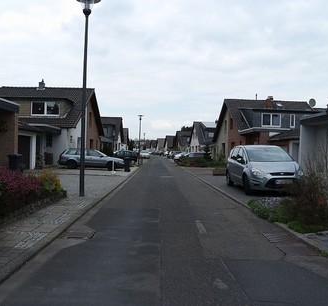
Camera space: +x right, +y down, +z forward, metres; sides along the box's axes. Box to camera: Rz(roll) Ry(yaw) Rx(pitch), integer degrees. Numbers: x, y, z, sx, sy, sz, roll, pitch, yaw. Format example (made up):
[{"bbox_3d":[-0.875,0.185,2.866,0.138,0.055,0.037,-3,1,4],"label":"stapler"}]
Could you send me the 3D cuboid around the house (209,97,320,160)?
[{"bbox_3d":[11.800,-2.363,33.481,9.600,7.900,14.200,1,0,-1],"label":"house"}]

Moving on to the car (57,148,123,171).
[{"bbox_3d":[-5.089,0.430,21.789,4.580,1.440,1.760,1,0,-7],"label":"car"}]

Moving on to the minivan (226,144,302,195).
[{"bbox_3d":[3.771,0.601,12.188,1.880,1.660,4.770,1,0,0],"label":"minivan"}]

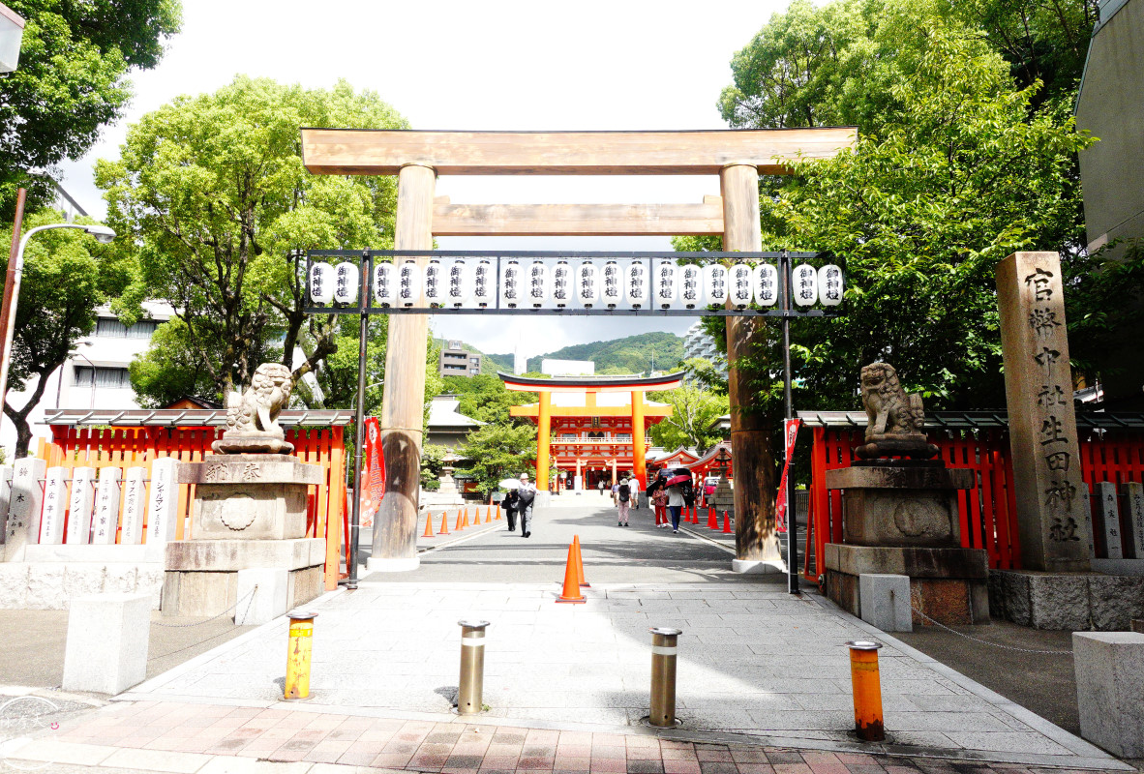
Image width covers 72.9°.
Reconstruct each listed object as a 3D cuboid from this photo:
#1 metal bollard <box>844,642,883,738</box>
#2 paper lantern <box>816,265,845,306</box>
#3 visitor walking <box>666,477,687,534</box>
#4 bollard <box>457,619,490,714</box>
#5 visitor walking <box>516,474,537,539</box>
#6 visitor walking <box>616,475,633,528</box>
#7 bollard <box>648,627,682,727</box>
[{"bbox_3d":[1.807,1.853,4.711,0.217,0.546,0.217,0,-8,2],"label":"metal bollard"},{"bbox_3d":[3.947,-1.551,11.777,0.384,0.690,0.384,0,-8,0],"label":"paper lantern"},{"bbox_3d":[3.112,3.530,23.114,0.600,1.640,0.500,0,-8,2],"label":"visitor walking"},{"bbox_3d":[-0.674,1.881,5.195,0.216,0.568,0.216,0,-8,2],"label":"bollard"},{"bbox_3d":[-1.190,3.113,20.399,0.500,1.676,0.450,0,-8,0],"label":"visitor walking"},{"bbox_3d":[1.714,3.744,25.243,0.500,1.545,0.350,0,-8,0],"label":"visitor walking"},{"bbox_3d":[0.617,1.946,5.206,0.220,0.599,0.220,0,-8,0],"label":"bollard"}]

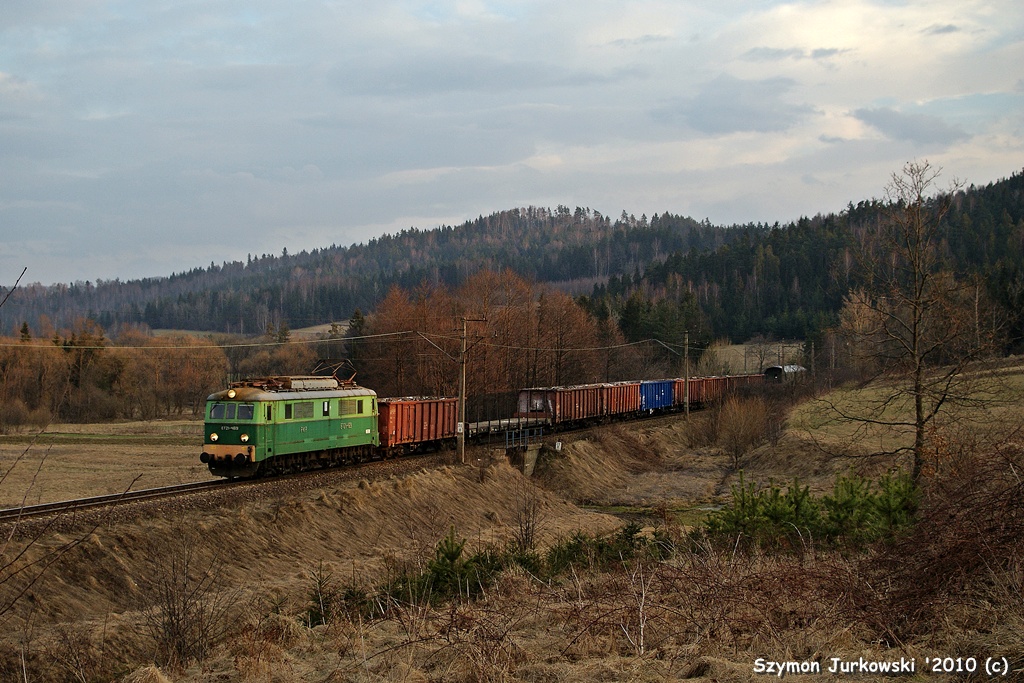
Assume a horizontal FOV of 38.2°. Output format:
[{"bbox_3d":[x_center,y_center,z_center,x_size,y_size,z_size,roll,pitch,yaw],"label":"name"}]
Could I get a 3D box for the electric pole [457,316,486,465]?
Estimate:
[{"bbox_3d":[-2.656,3.213,97.000,1.950,9.700,0.450,0,-1,19],"label":"electric pole"}]

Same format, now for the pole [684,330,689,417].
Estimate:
[{"bbox_3d":[18.934,3.581,160.500,0.420,9.500,0.400,0,-1,19],"label":"pole"}]

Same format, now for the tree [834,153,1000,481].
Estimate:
[{"bbox_3d":[12.853,-0.572,47.000,5.400,10.400,5.200,0,-1,0],"label":"tree"}]

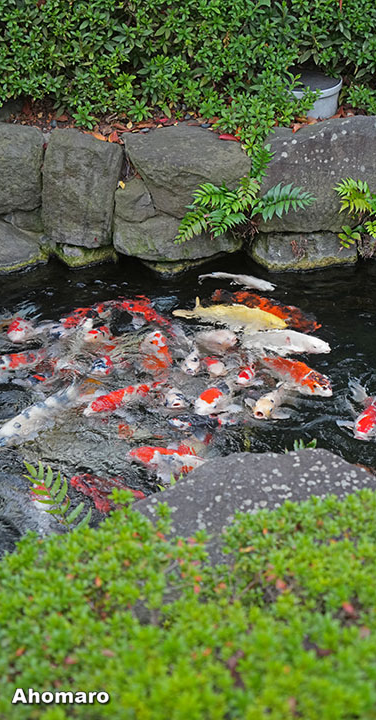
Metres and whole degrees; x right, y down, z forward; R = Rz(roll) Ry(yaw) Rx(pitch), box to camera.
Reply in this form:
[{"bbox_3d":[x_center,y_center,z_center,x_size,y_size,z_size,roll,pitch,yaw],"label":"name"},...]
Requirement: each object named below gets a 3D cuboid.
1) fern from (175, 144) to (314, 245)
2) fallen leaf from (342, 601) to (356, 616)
[{"bbox_3d":[0.288,-0.853,4.479,0.691,0.420,0.360,-3,32,-5],"label":"fern"},{"bbox_3d":[0.358,0.551,1.950,0.018,0.012,0.036,-23,40,-30],"label":"fallen leaf"}]

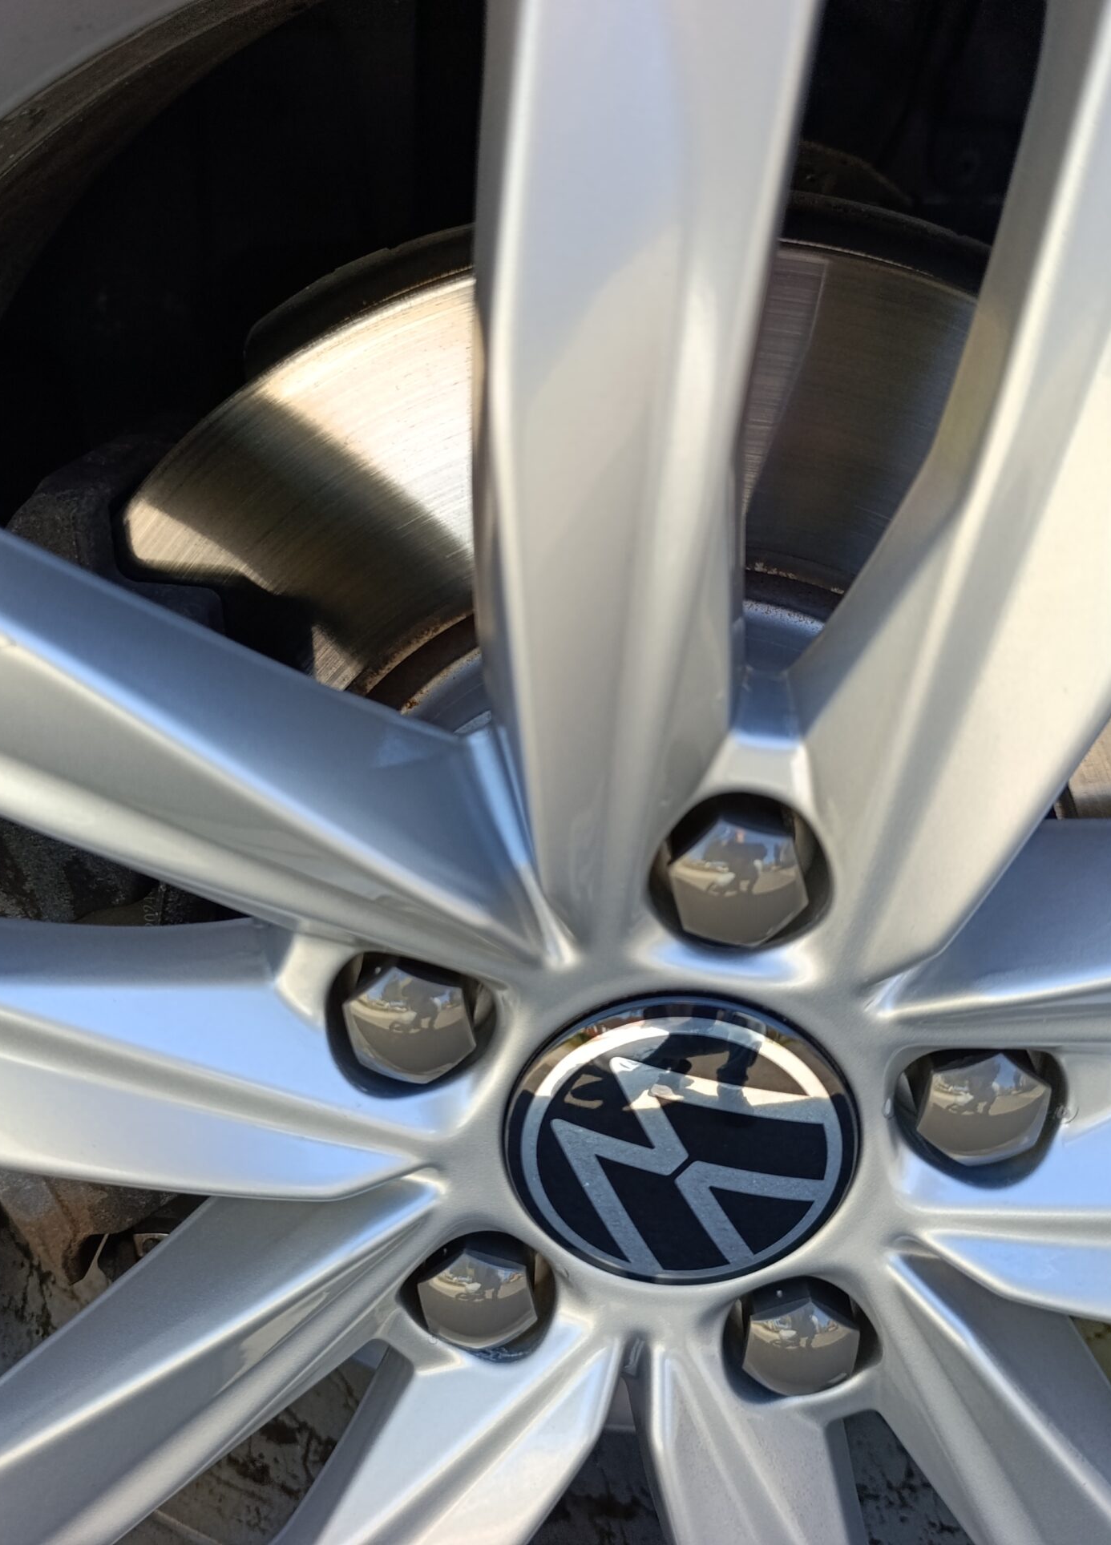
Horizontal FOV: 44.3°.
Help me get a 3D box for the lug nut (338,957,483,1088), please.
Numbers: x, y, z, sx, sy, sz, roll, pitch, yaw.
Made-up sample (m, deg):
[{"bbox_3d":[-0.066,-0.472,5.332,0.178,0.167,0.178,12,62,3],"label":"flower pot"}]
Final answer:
[{"bbox_3d":[-0.026,0.044,0.255,0.025,0.025,0.019,0,23,3],"label":"lug nut"}]

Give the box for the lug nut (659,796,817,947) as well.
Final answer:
[{"bbox_3d":[0.032,0.017,0.240,0.025,0.025,0.019,0,23,3],"label":"lug nut"}]

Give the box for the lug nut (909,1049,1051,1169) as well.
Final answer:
[{"bbox_3d":[0.079,0.060,0.256,0.025,0.025,0.019,0,23,3],"label":"lug nut"}]

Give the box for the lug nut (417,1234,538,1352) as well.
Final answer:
[{"bbox_3d":[-0.015,0.104,0.280,0.025,0.025,0.019,0,23,3],"label":"lug nut"}]

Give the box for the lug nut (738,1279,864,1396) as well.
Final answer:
[{"bbox_3d":[0.050,0.114,0.281,0.025,0.025,0.019,0,23,3],"label":"lug nut"}]

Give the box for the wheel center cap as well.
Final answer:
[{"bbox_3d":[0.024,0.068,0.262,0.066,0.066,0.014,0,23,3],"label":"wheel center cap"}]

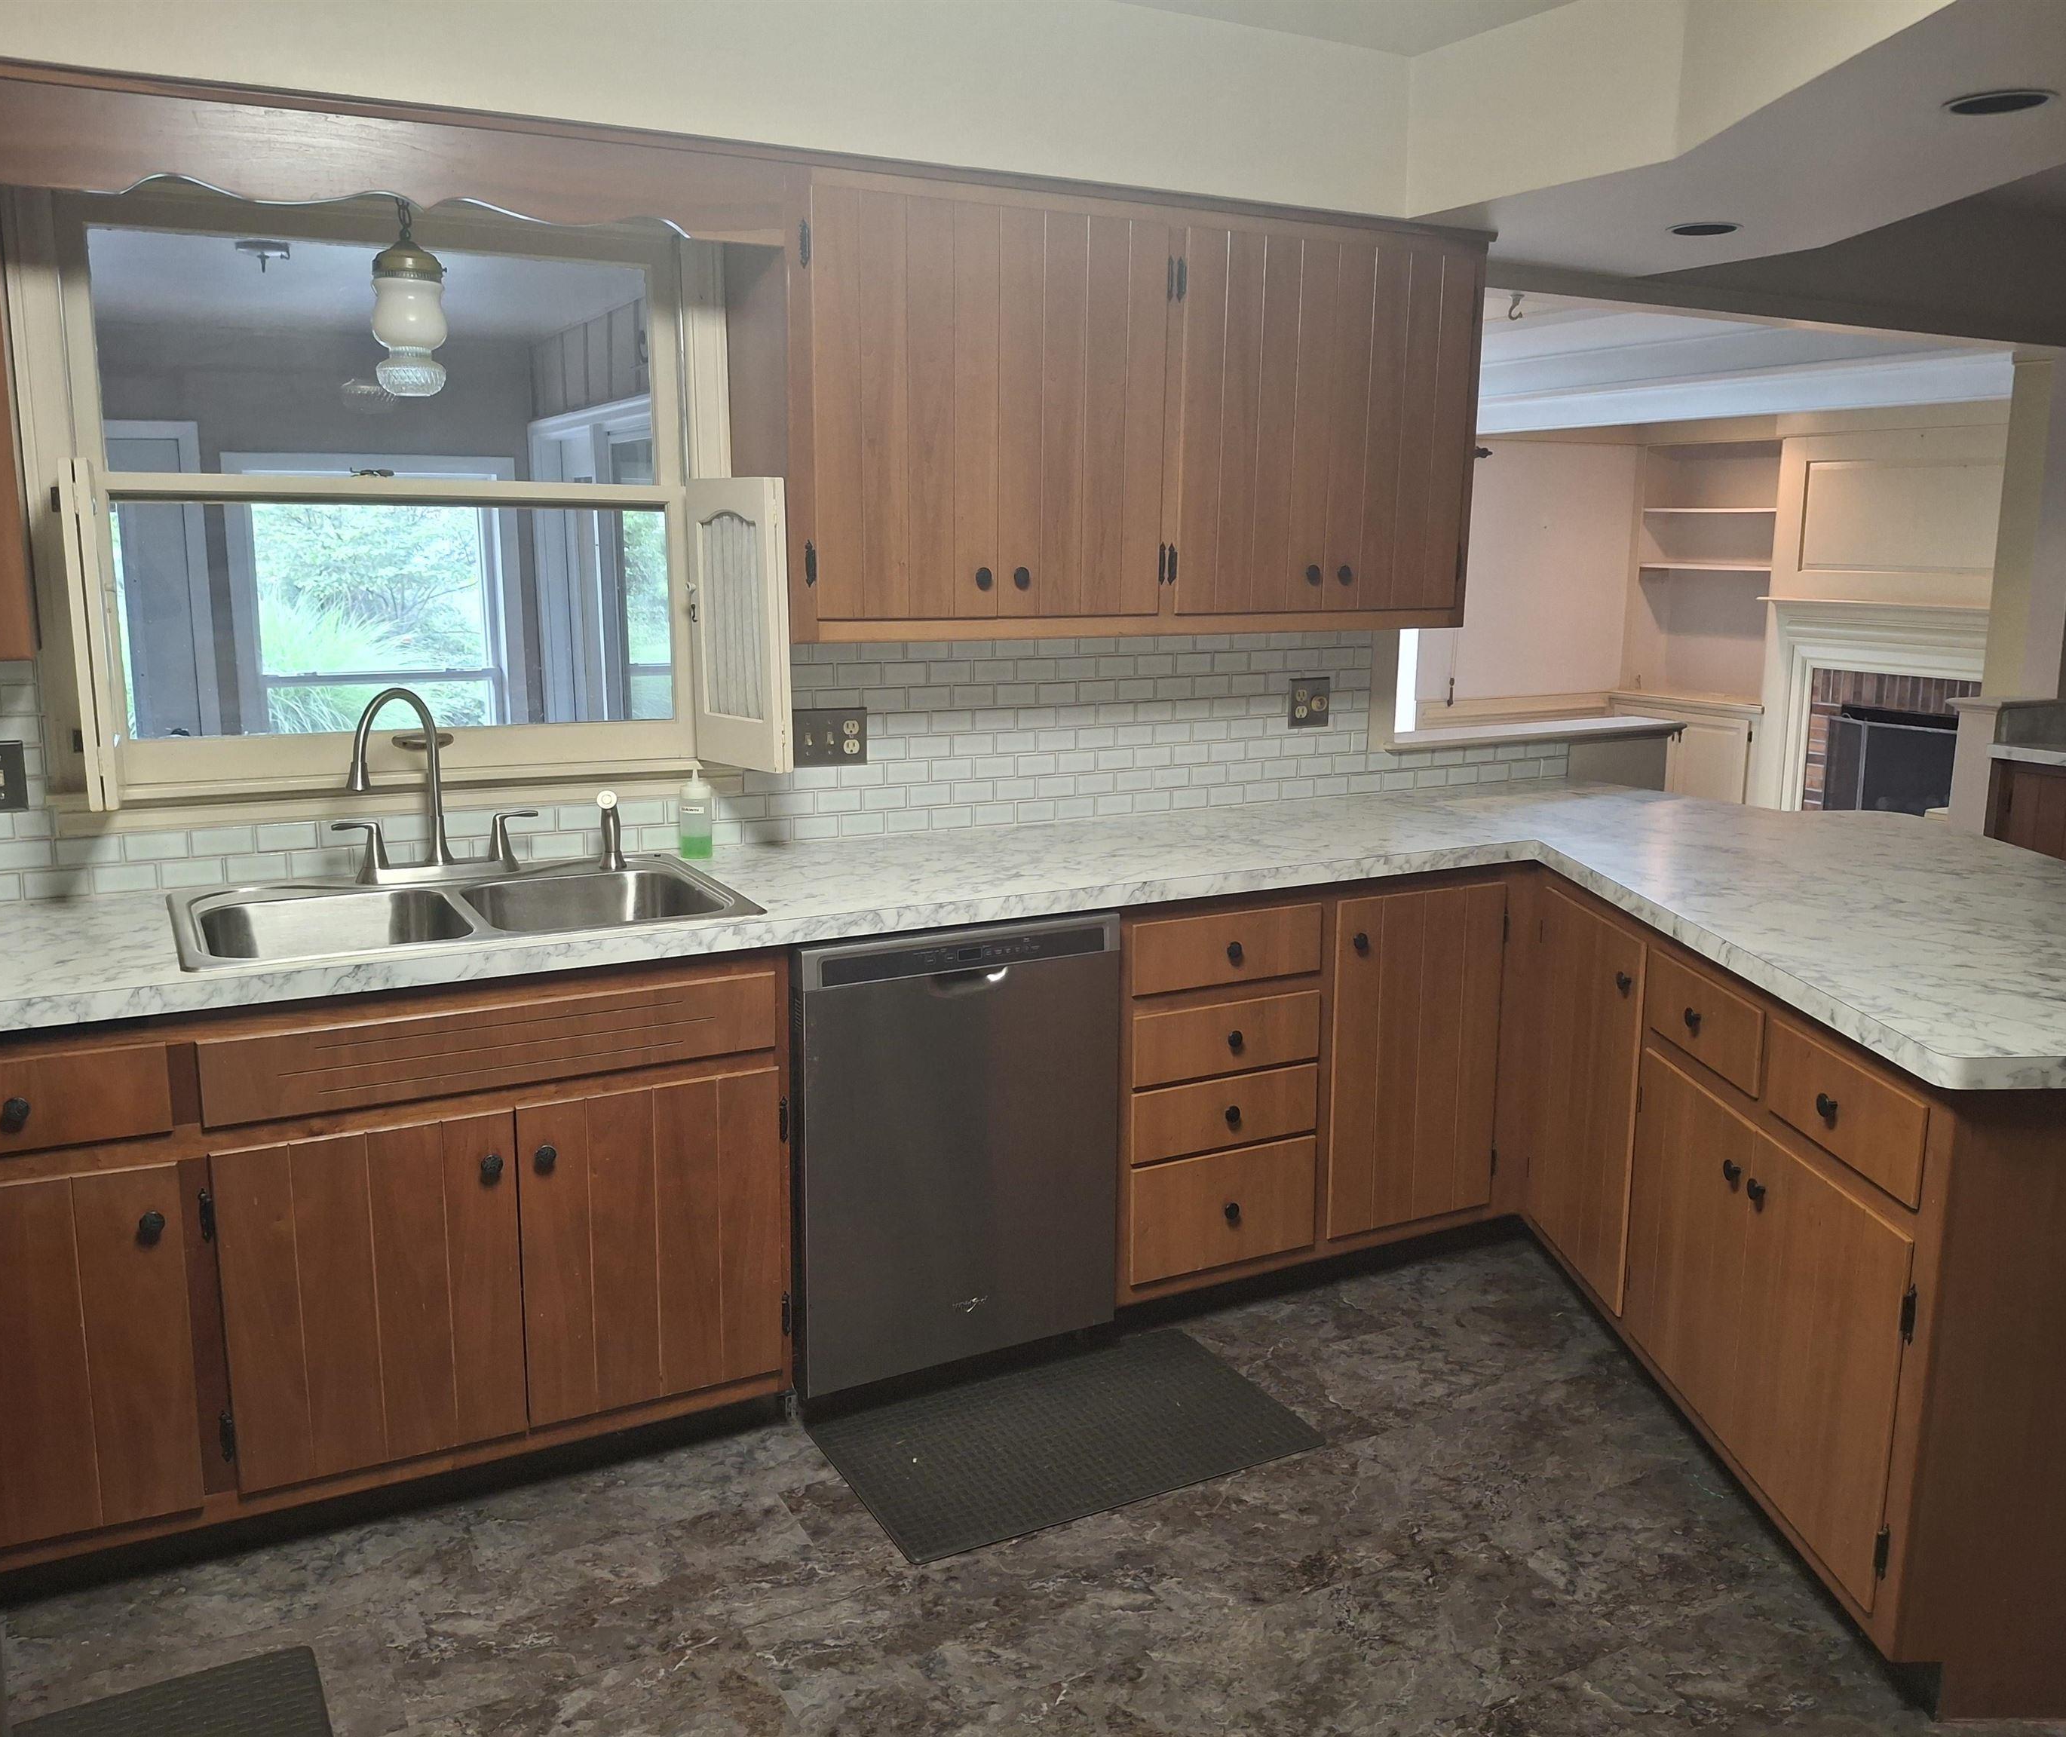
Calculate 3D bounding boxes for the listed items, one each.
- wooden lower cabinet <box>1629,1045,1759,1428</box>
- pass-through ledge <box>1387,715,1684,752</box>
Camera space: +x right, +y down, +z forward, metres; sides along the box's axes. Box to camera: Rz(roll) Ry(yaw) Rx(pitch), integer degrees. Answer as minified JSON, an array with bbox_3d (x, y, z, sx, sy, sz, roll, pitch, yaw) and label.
[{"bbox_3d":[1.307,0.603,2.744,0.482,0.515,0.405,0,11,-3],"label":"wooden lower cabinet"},{"bbox_3d":[1.255,-0.348,4.356,1.030,0.030,0.230,-5,12,-27],"label":"pass-through ledge"}]

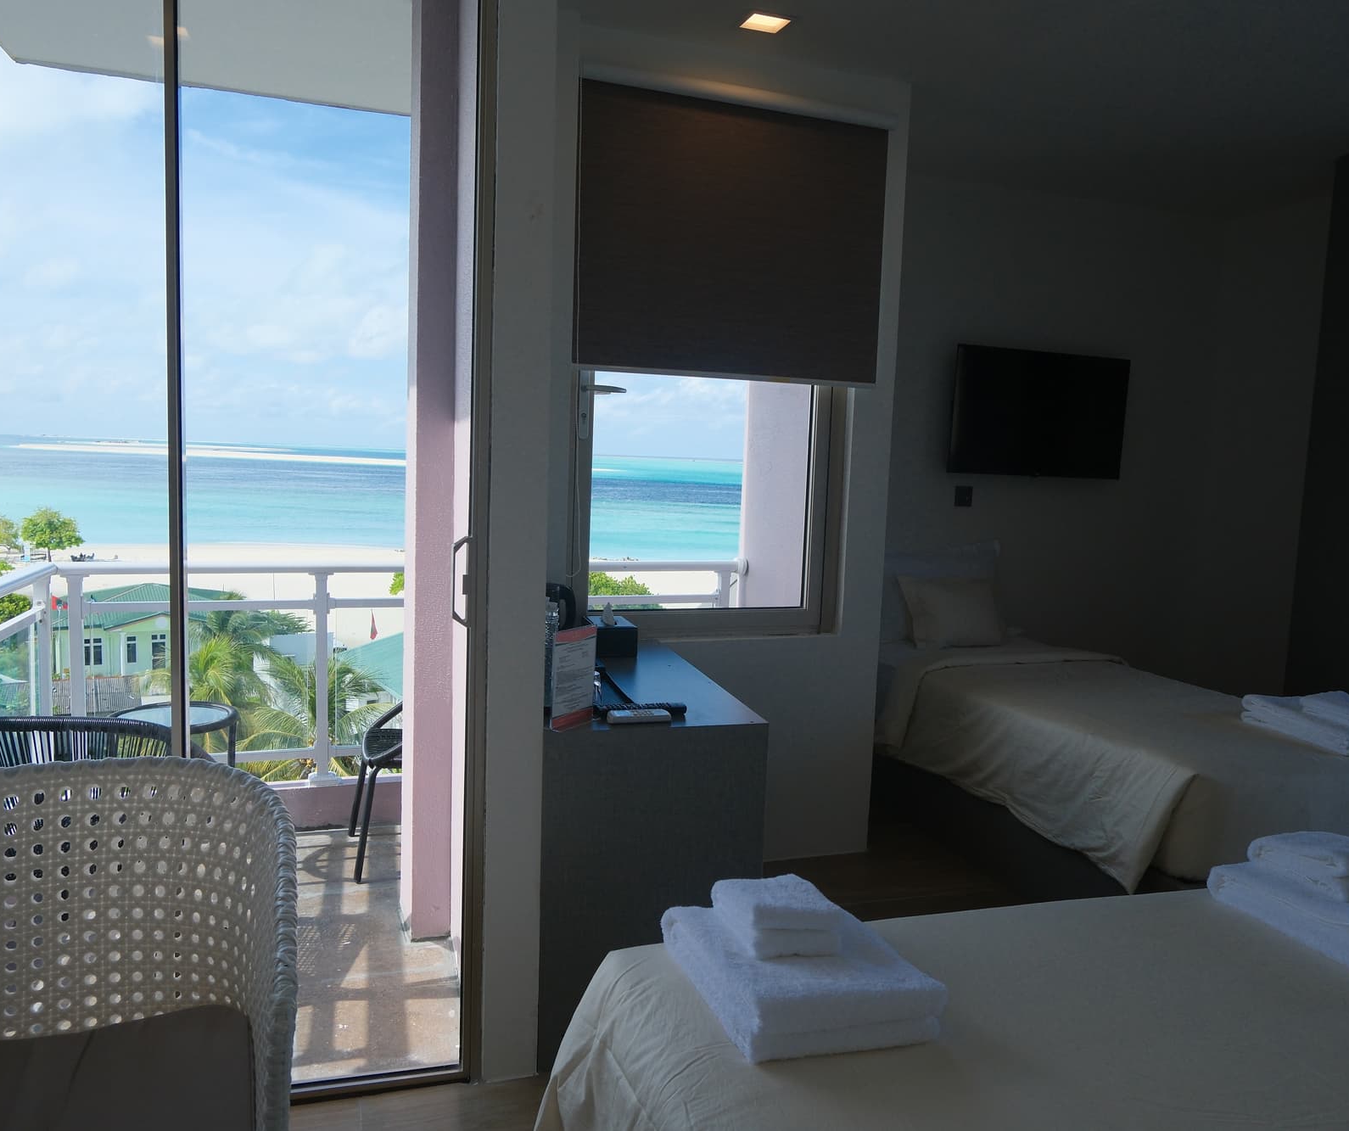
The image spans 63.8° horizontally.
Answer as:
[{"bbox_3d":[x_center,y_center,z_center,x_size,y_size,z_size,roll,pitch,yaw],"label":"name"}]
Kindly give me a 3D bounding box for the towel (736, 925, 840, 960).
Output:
[{"bbox_3d":[0.143,0.519,1.548,0.138,0.038,0.138,1,6,-15],"label":"towel"}]

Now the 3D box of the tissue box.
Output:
[{"bbox_3d":[-0.189,0.211,3.182,0.120,0.088,0.205,1,6,-13],"label":"tissue box"}]

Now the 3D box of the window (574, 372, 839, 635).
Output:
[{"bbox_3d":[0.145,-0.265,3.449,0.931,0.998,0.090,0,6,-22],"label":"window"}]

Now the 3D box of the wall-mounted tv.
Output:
[{"bbox_3d":[1.624,-0.682,4.871,0.958,0.549,0.060,0,6,-21],"label":"wall-mounted tv"}]

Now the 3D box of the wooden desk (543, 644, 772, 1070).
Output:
[{"bbox_3d":[-0.165,0.668,2.857,0.491,0.759,1.017,1,6,-13],"label":"wooden desk"}]

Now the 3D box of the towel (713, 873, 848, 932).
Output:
[{"bbox_3d":[0.142,0.481,1.544,0.135,0.040,0.130,1,6,-15],"label":"towel"}]

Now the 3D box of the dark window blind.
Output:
[{"bbox_3d":[0.205,-0.987,3.327,1.031,0.821,0.050,0,6,-22],"label":"dark window blind"}]

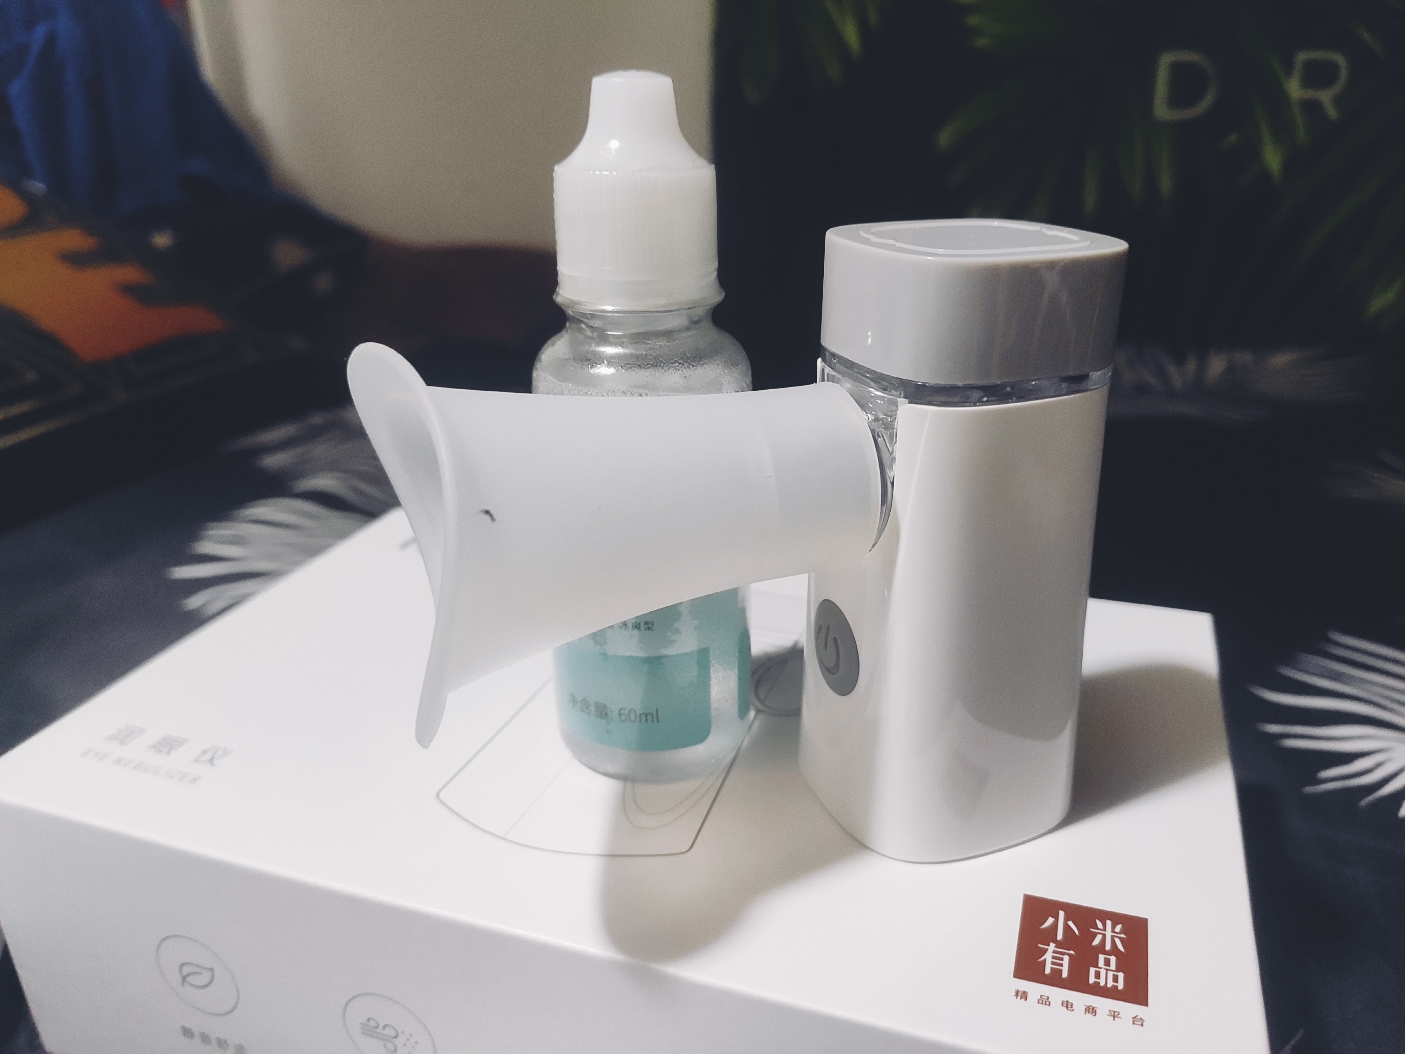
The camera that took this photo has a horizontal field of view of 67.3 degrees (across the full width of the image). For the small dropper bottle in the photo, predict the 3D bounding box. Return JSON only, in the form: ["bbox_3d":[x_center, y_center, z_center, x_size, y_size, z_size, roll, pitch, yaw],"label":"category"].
[{"bbox_3d":[-0.010,-0.014,0.180,0.036,0.117,0.036,-1,23,0],"label":"small dropper bottle"}]

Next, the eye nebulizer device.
[{"bbox_3d":[0.009,0.006,0.161,0.108,0.094,0.044,-9,24,-18],"label":"eye nebulizer device"}]

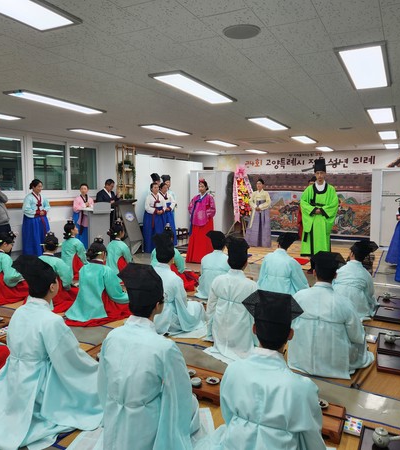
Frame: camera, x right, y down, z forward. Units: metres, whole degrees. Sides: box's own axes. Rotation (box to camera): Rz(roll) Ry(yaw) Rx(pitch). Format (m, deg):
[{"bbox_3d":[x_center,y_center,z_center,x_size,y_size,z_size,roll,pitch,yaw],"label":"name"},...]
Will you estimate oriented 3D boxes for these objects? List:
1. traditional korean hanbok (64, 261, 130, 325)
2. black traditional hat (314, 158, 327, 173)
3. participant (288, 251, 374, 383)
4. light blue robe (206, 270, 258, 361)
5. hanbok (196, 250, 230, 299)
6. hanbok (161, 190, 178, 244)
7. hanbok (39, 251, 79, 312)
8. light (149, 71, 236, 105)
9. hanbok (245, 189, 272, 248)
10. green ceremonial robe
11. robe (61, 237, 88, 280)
[{"bbox_3d":[-1.030,0.695,4.390,0.700,0.620,0.720,3,6,28],"label":"traditional korean hanbok"},{"bbox_3d":[2.131,-1.052,7.050,0.210,0.240,0.220,2,6,19],"label":"black traditional hat"},{"bbox_3d":[1.169,0.698,3.481,0.700,0.940,0.740,3,7,24],"label":"participant"},{"bbox_3d":[0.314,0.767,3.708,0.590,0.705,0.740,3,6,27],"label":"light blue robe"},{"bbox_3d":[0.229,0.612,5.596,0.600,0.650,0.700,3,7,25],"label":"hanbok"},{"bbox_3d":[-0.809,-0.168,9.783,0.560,1.349,0.520,-4,7,-38],"label":"hanbok"},{"bbox_3d":[-1.770,0.650,4.810,0.640,0.630,0.680,1,6,15],"label":"hanbok"},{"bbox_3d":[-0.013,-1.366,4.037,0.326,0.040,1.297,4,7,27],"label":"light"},{"bbox_3d":[1.370,-0.152,9.234,0.640,1.380,0.520,1,6,15],"label":"hanbok"},{"bbox_3d":[2.065,-0.087,6.866,0.650,1.289,0.430,3,6,22],"label":"green ceremonial robe"},{"bbox_3d":[-1.860,0.526,6.050,0.580,0.640,0.620,3,6,32],"label":"robe"}]

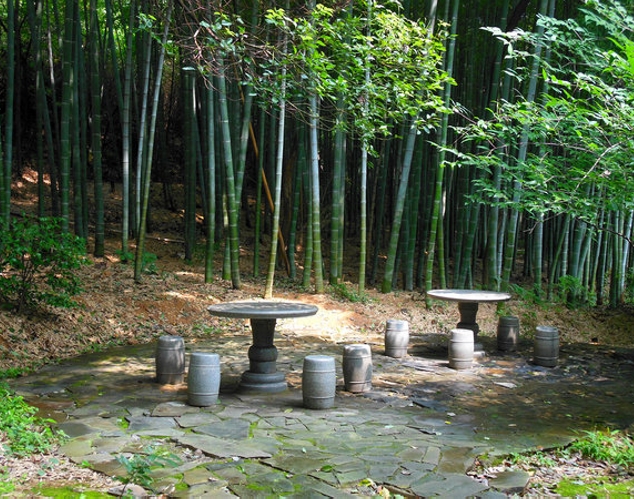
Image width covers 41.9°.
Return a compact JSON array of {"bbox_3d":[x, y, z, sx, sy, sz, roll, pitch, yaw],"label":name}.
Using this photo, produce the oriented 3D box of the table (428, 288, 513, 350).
[{"bbox_3d":[1.841,0.911,10.066,1.023,0.760,1.023,1,2,0],"label":"table"}]

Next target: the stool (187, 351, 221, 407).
[{"bbox_3d":[-0.948,1.093,6.982,0.278,0.416,0.278,1,2,0],"label":"stool"}]

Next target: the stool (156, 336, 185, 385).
[{"bbox_3d":[-1.397,1.056,7.910,0.278,0.416,0.278,1,2,0],"label":"stool"}]

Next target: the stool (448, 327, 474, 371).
[{"bbox_3d":[1.602,1.101,9.148,0.278,0.416,0.278,1,2,0],"label":"stool"}]

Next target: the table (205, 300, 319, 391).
[{"bbox_3d":[-0.508,0.913,7.697,1.023,0.760,1.023,1,2,0],"label":"table"}]

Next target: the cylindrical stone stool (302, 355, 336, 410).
[{"bbox_3d":[0.021,1.118,6.987,0.278,0.416,0.278,1,2,0],"label":"cylindrical stone stool"}]

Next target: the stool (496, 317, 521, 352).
[{"bbox_3d":[2.461,1.085,10.608,0.278,0.416,0.278,1,2,0],"label":"stool"}]

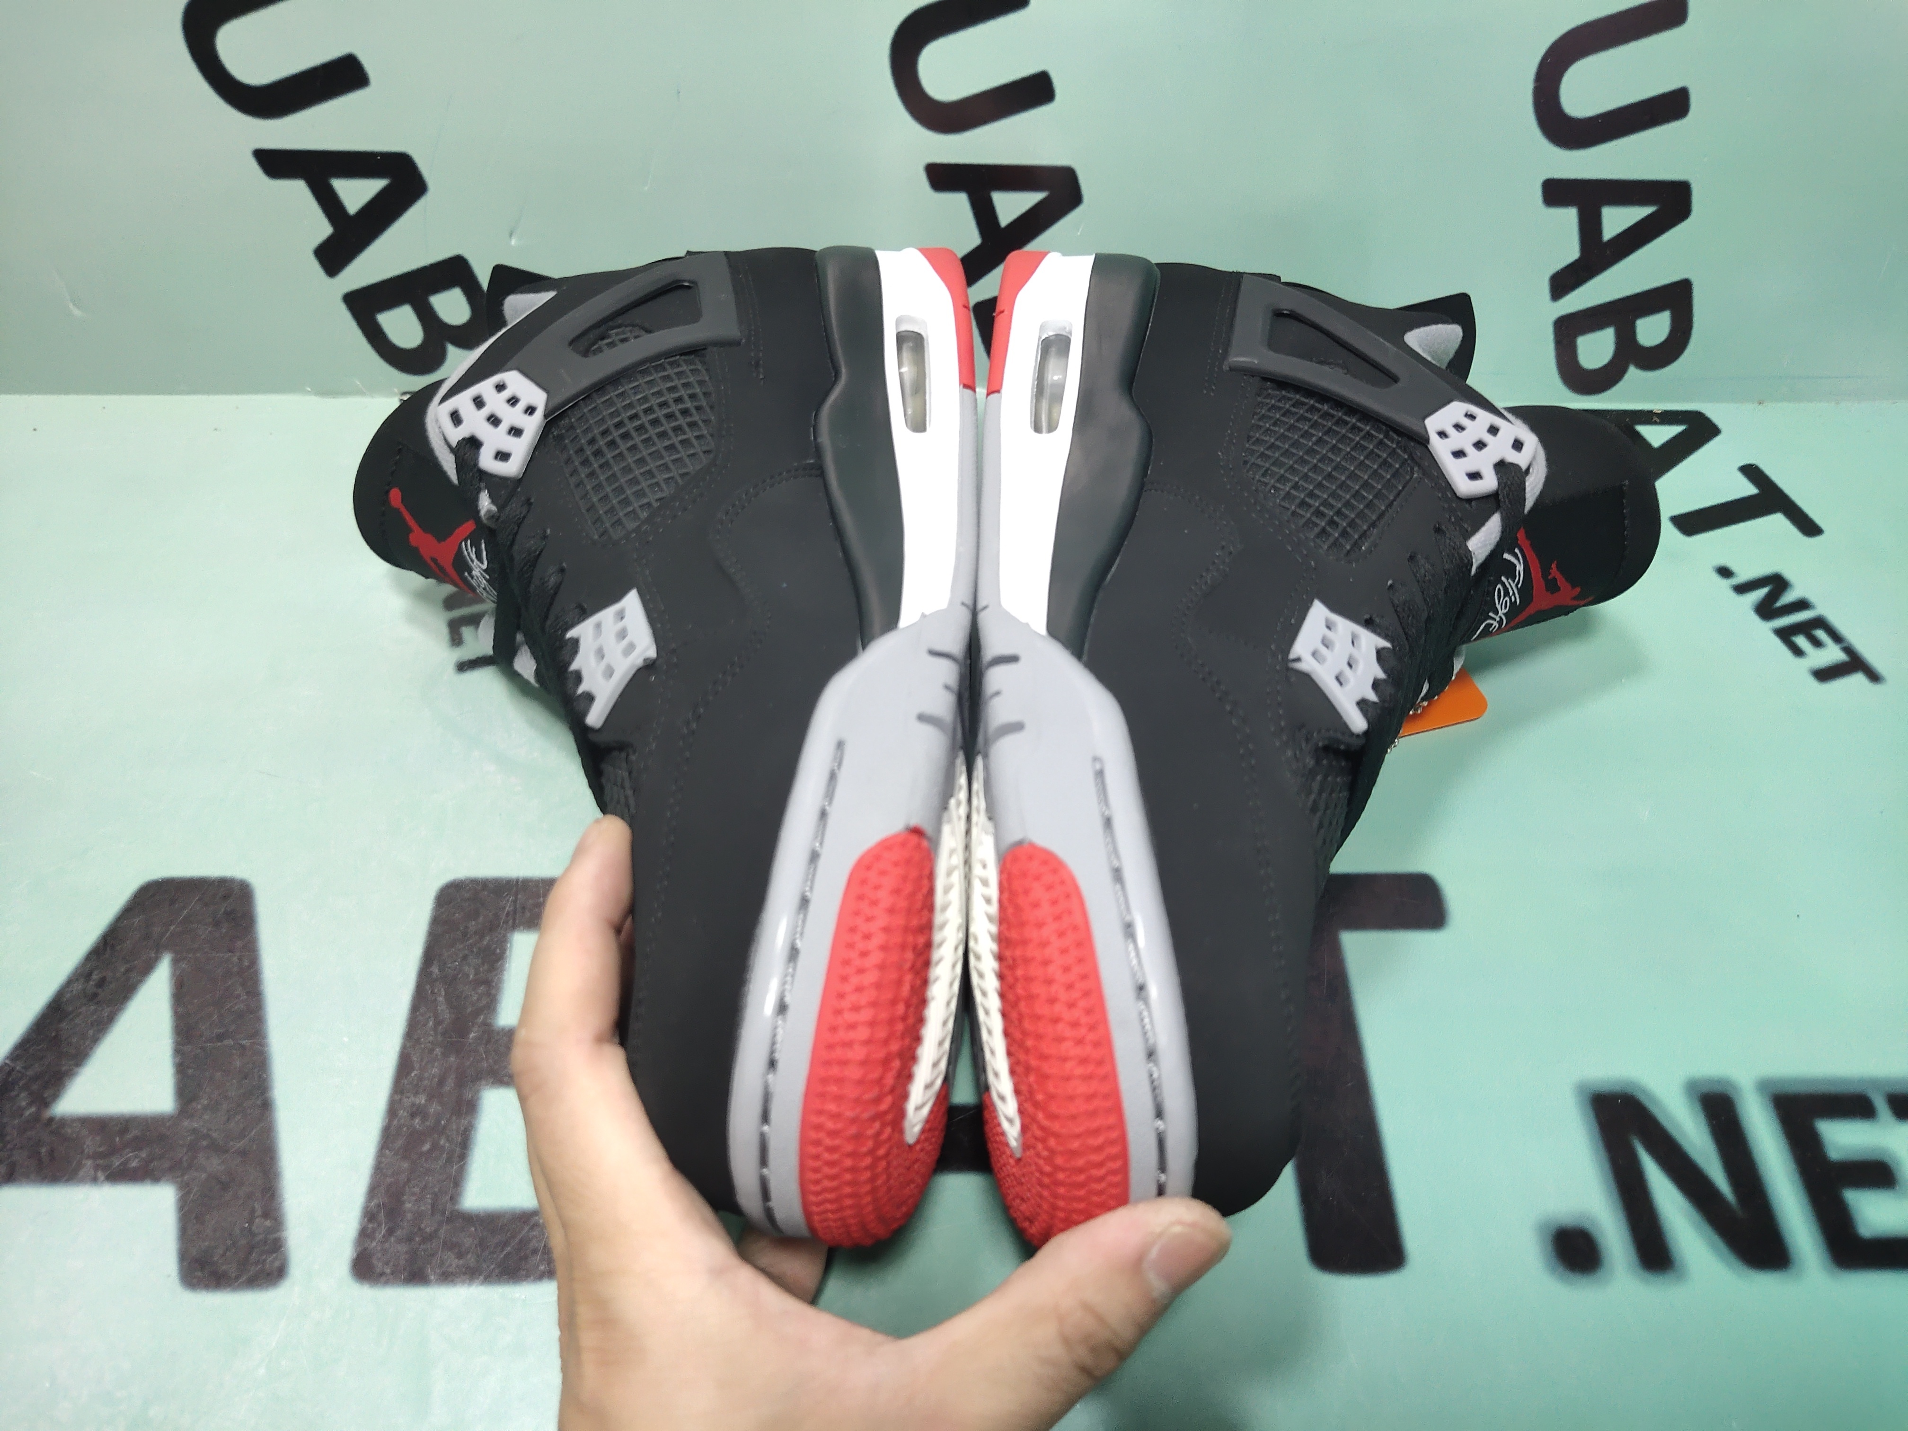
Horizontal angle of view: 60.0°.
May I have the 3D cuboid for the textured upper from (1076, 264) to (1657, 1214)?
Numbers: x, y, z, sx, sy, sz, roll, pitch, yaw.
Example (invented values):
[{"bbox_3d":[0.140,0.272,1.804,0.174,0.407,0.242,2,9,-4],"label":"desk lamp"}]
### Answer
[{"bbox_3d":[0.111,-0.011,0.428,0.153,0.100,0.281,-4,53,4],"label":"textured upper"}]

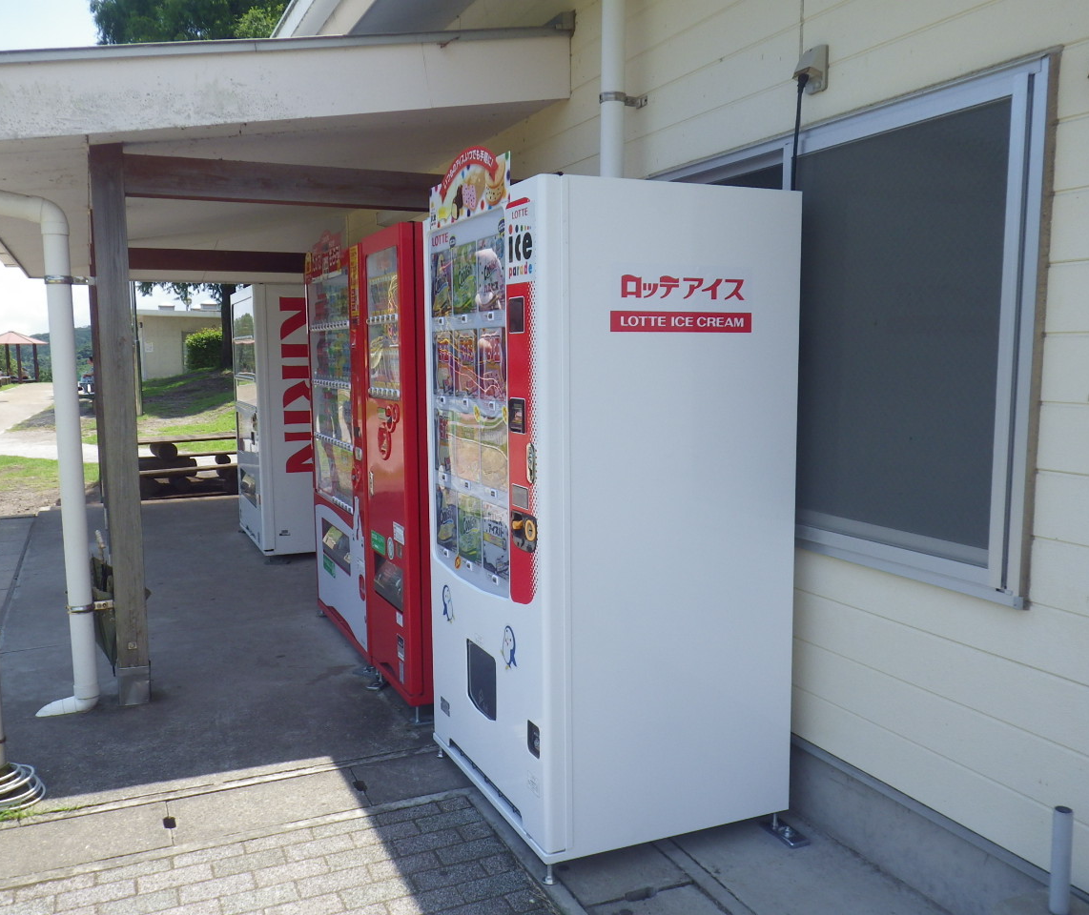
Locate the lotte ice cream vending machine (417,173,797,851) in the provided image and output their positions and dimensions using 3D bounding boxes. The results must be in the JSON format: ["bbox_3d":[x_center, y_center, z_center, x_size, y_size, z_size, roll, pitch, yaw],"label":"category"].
[{"bbox_3d":[0.164,0.148,3.165,0.803,1.851,0.986,-3,7,-24],"label":"lotte ice cream vending machine"}]

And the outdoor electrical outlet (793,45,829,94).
[{"bbox_3d":[0.750,-1.095,2.794,0.056,0.120,0.093,-3,7,-24],"label":"outdoor electrical outlet"}]

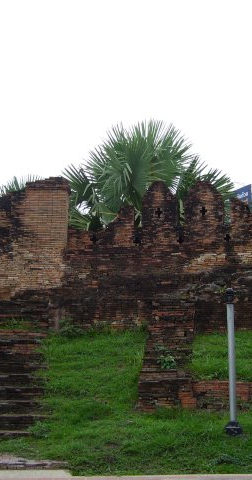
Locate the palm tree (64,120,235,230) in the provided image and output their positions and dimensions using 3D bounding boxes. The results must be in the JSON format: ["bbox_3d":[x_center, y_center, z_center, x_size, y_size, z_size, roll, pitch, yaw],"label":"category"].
[{"bbox_3d":[0.720,-0.484,20.265,5.200,6.000,5.000,0,-8,0],"label":"palm tree"}]

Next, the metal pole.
[{"bbox_3d":[1.535,1.746,9.550,0.240,2.100,0.240,0,-8,0],"label":"metal pole"}]

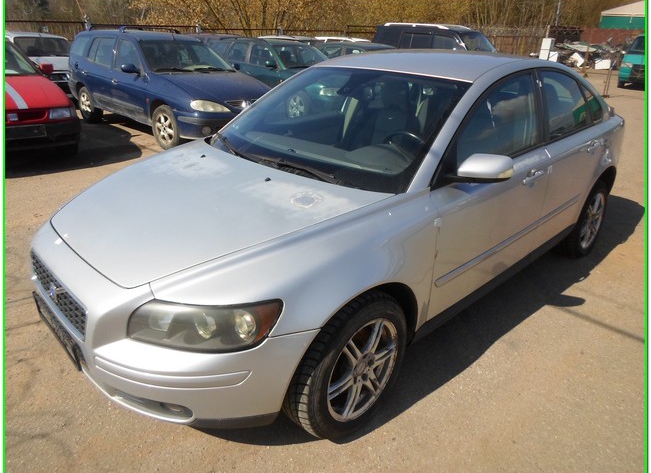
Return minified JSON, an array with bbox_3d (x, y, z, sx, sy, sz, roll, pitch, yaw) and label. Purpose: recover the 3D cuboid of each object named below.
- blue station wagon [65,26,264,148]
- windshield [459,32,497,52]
[{"bbox_3d":[-2.656,-2.513,7.697,4.437,1.450,1.710,22,31,38],"label":"blue station wagon"},{"bbox_3d":[4.148,-5.232,12.786,1.470,0.170,0.845,-21,72,-42],"label":"windshield"}]

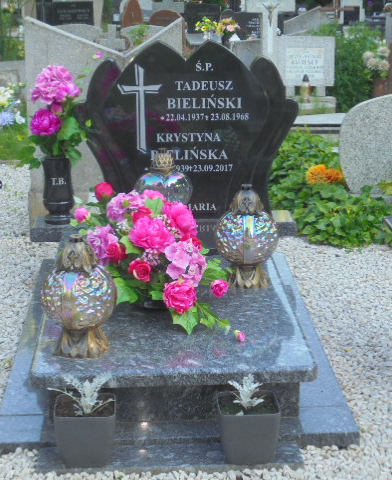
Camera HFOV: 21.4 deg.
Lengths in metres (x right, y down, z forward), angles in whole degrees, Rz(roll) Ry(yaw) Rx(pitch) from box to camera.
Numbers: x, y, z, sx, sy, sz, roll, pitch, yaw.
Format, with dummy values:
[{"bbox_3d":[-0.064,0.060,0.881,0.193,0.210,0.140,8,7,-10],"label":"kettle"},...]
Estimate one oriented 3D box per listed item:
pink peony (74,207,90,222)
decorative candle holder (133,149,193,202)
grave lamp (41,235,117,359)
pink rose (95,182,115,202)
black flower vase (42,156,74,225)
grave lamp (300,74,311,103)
[{"bbox_3d":[-0.386,-0.087,3.518,0.054,0.054,0.054,-1,18,-3],"label":"pink peony"},{"bbox_3d":[-0.126,-0.184,4.032,0.227,0.343,0.131,-1,18,-3],"label":"decorative candle holder"},{"bbox_3d":[-0.342,0.154,3.048,0.220,0.347,0.220,-1,18,-3],"label":"grave lamp"},{"bbox_3d":[-0.312,-0.162,3.532,0.065,0.068,0.065,-1,18,-3],"label":"pink rose"},{"bbox_3d":[-0.582,-0.208,4.319,0.130,0.273,0.130,-1,18,-3],"label":"black flower vase"},{"bbox_3d":[0.846,-1.171,8.000,0.073,0.221,0.075,0,18,0],"label":"grave lamp"}]

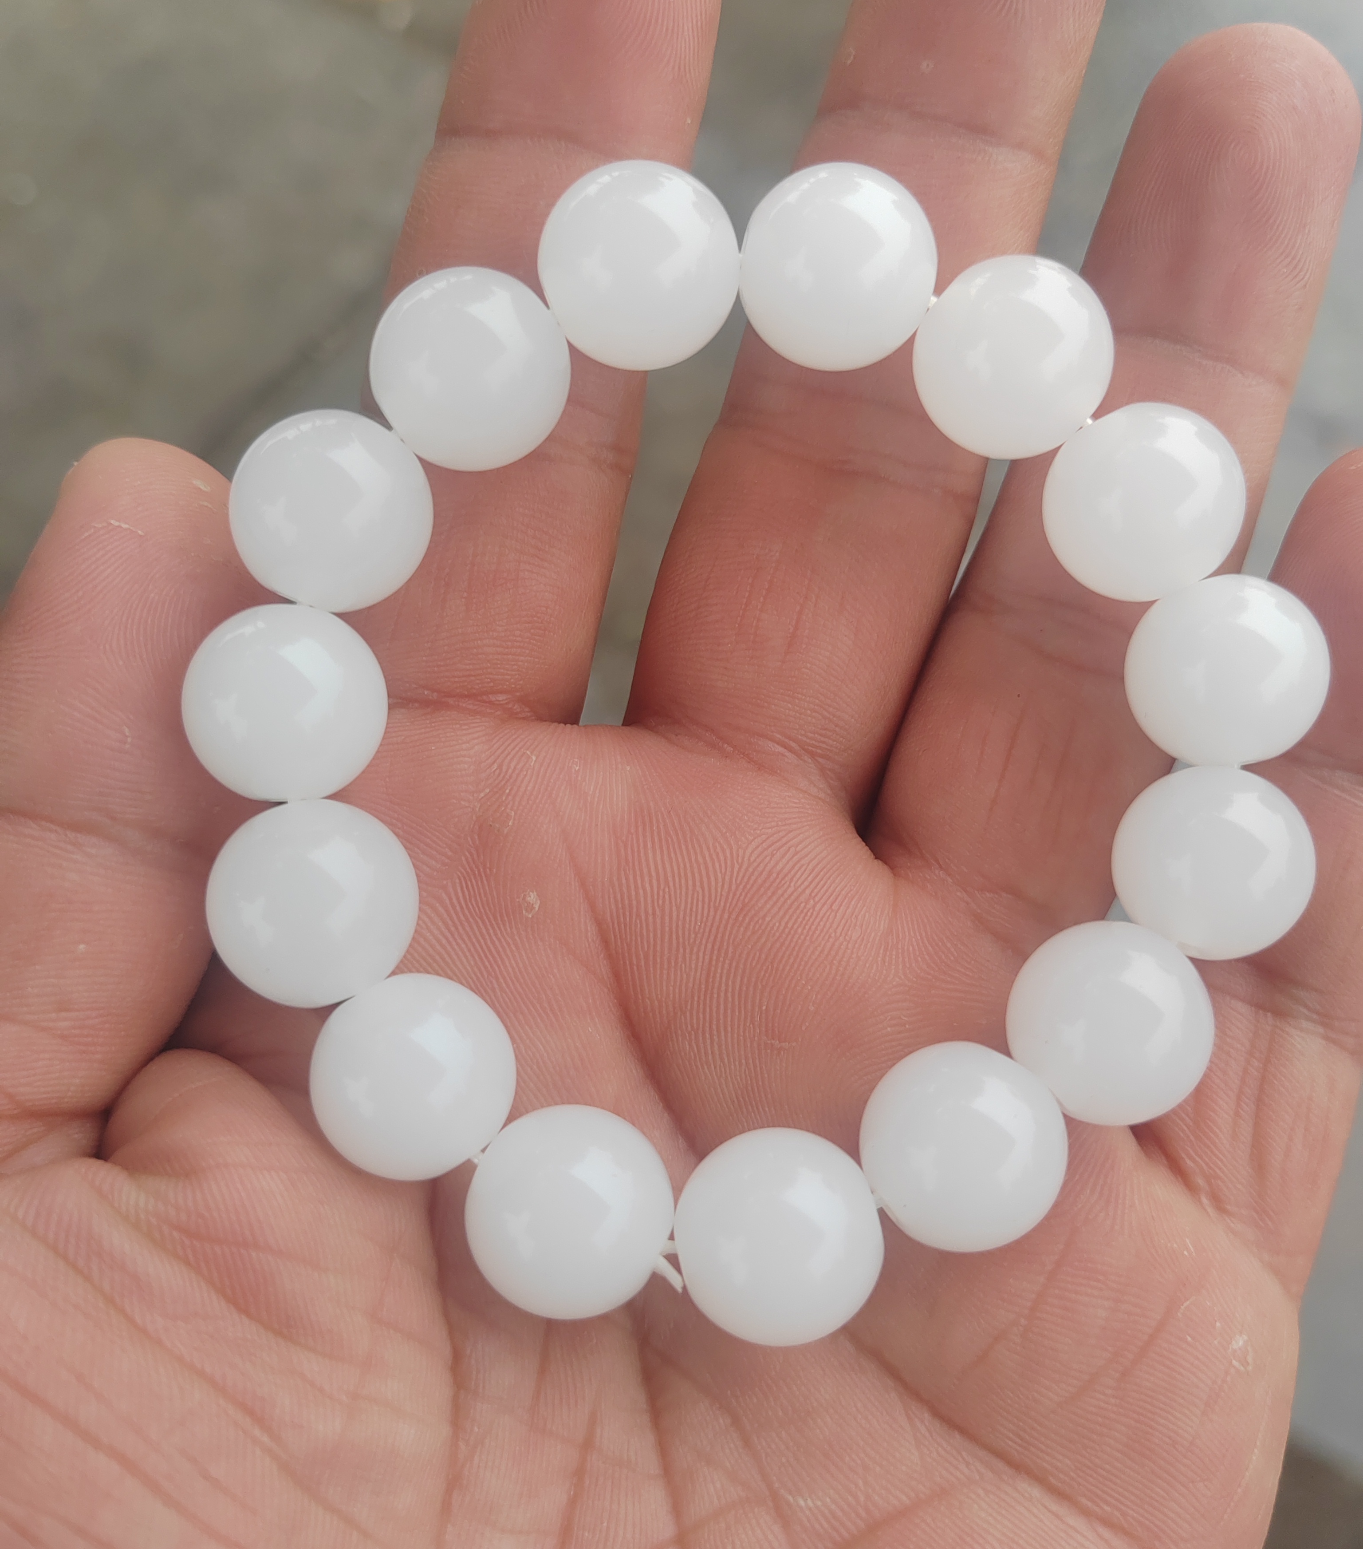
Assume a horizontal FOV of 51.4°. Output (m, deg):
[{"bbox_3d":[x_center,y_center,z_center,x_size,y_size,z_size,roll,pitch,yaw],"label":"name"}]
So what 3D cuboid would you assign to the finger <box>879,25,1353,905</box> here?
[{"bbox_3d":[0.035,-0.022,0.113,0.019,0.018,0.074,17,88,7],"label":"finger"}]

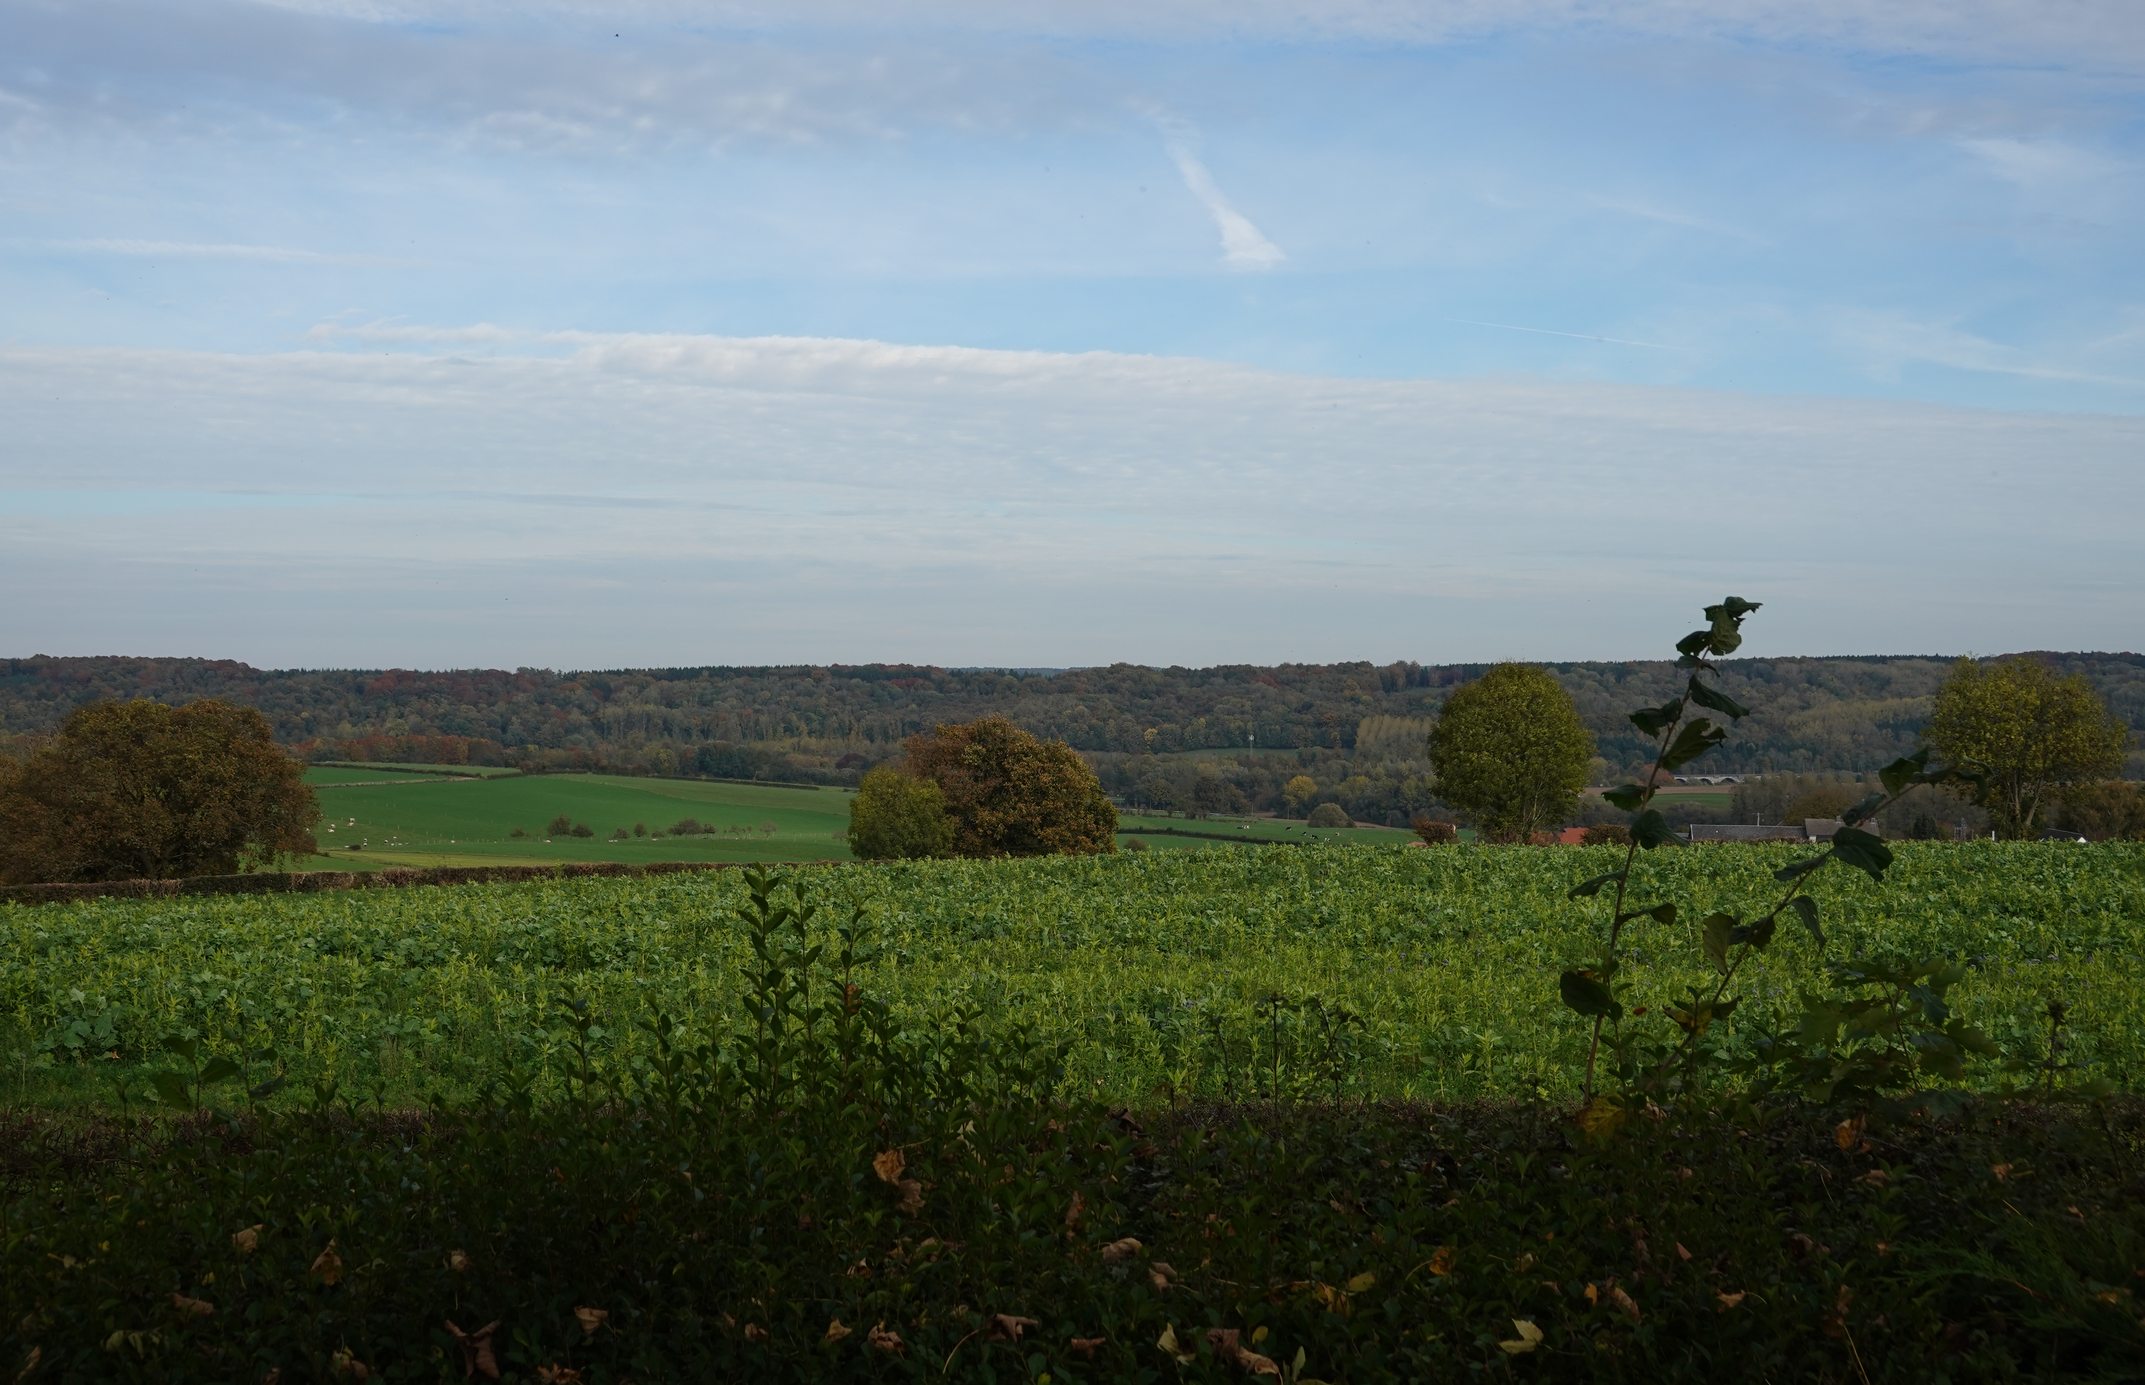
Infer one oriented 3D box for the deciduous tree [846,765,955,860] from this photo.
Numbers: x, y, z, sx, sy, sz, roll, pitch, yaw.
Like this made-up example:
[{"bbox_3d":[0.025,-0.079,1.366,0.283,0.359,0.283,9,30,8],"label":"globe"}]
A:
[{"bbox_3d":[-7.690,5.760,128.000,4.950,5.080,4.800,0,0,0],"label":"deciduous tree"}]

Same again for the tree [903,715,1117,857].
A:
[{"bbox_3d":[-2.880,4.800,131.000,9.830,7.450,9.340,0,0,0],"label":"tree"}]

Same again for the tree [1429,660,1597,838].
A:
[{"bbox_3d":[20.690,3.250,135.000,7.910,9.350,7.680,0,0,0],"label":"tree"}]

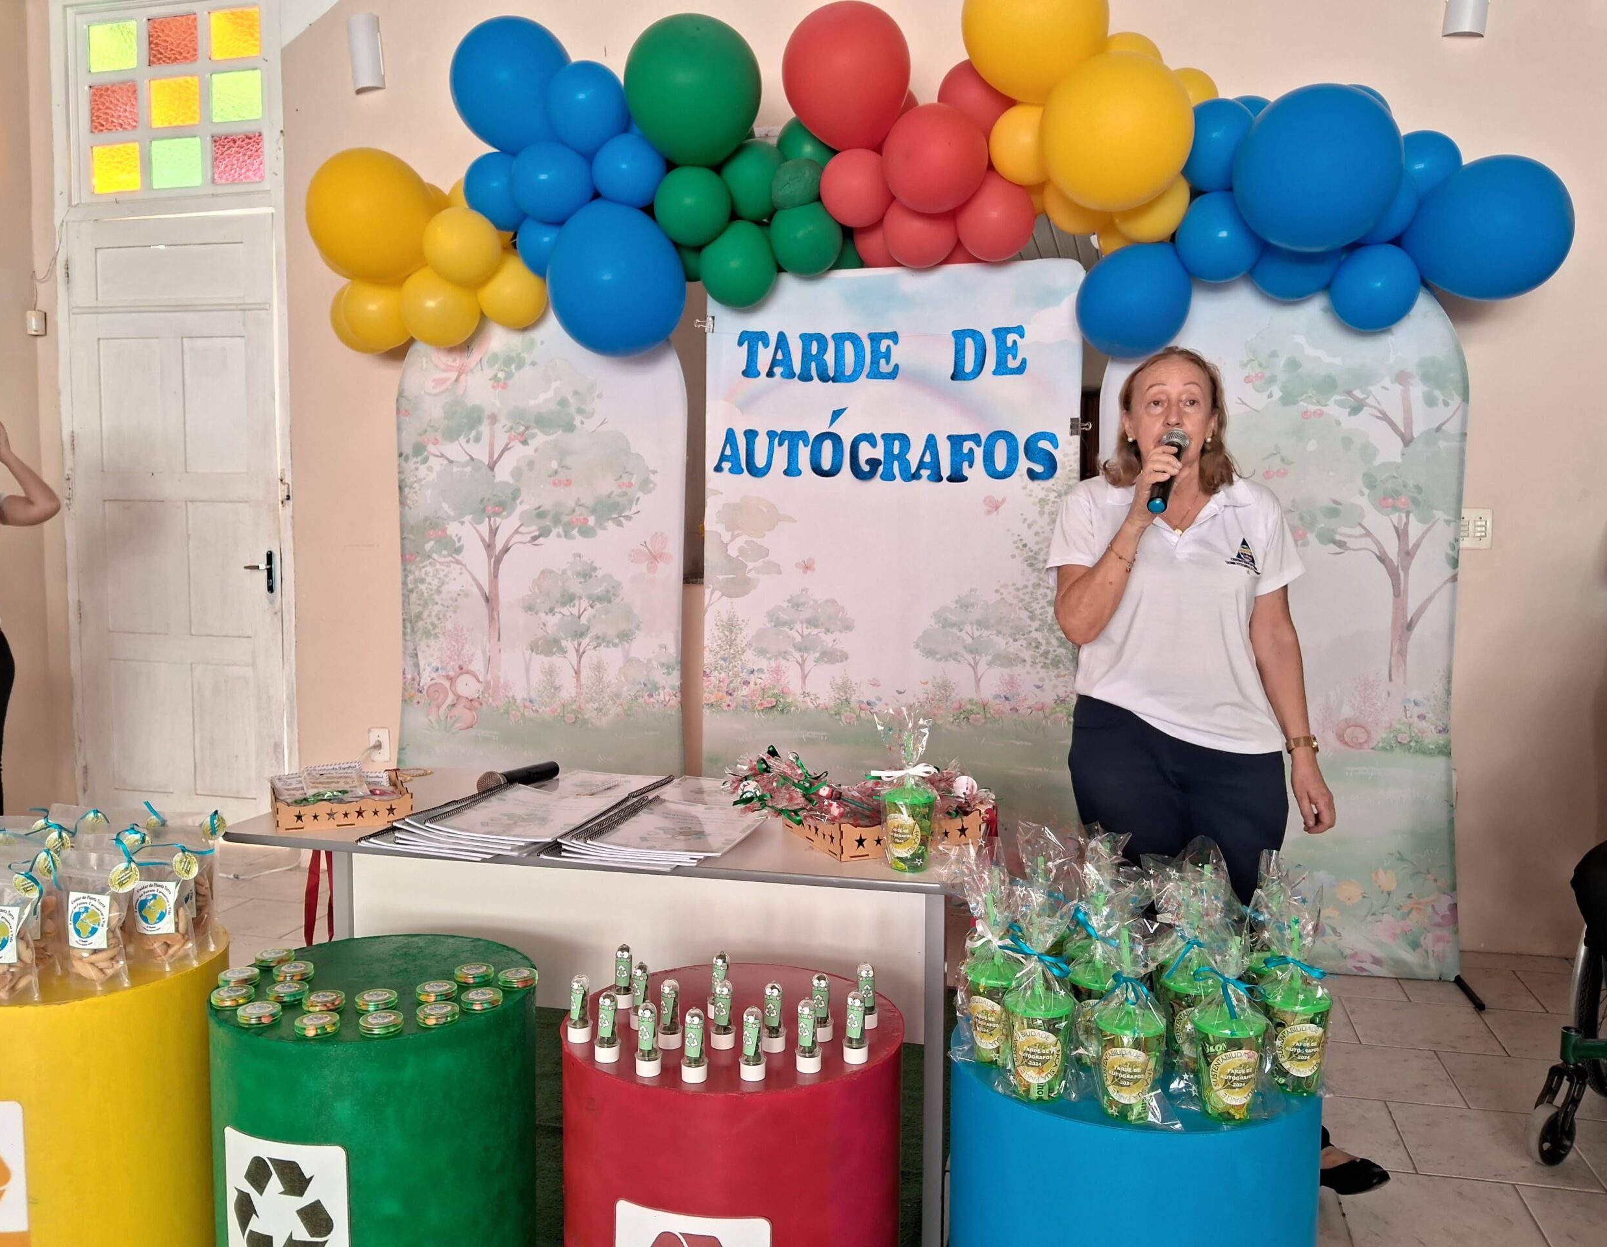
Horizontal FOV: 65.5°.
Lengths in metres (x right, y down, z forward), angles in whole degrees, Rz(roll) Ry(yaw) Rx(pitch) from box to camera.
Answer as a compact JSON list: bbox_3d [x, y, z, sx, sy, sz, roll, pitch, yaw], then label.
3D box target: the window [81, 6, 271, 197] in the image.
[{"bbox_3d":[-2.371,-1.957,4.699,0.865,0.643,0.050,1,4,15],"label":"window"}]

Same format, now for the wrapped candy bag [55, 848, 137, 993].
[{"bbox_3d":[-0.975,0.401,1.715,0.100,0.190,0.050,-1,4,-14],"label":"wrapped candy bag"}]

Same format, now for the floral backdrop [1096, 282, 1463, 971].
[{"bbox_3d":[1.334,-0.007,3.556,0.980,2.000,0.050,1,4,11],"label":"floral backdrop"}]

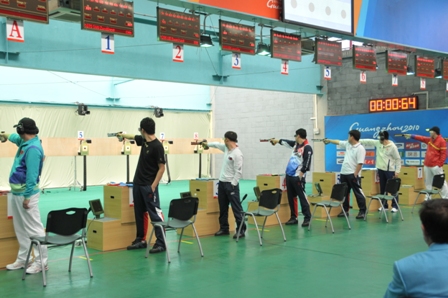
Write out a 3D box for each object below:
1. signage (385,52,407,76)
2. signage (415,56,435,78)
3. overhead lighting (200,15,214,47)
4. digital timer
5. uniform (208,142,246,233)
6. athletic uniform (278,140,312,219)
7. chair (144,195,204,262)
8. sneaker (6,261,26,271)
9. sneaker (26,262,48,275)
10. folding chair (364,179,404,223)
[{"bbox_3d":[4.128,-2.033,13.655,0.837,0.502,0.070,-1,0,-42],"label":"signage"},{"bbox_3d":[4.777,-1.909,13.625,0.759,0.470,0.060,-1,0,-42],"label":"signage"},{"bbox_3d":[-0.276,-1.929,9.389,0.220,0.530,0.180,-1,0,-42],"label":"overhead lighting"},{"bbox_3d":[5.578,-1.465,18.826,0.100,0.425,1.780,-1,0,-42],"label":"digital timer"},{"bbox_3d":[0.057,0.632,9.386,0.420,1.450,0.760,-1,0,-32],"label":"uniform"},{"bbox_3d":[1.314,0.560,10.516,0.440,1.490,0.820,-1,0,-32],"label":"athletic uniform"},{"bbox_3d":[-0.659,1.029,7.531,0.520,0.790,0.530,0,0,43],"label":"chair"},{"bbox_3d":[-2.475,1.389,6.913,0.285,0.115,0.103,-1,0,-17],"label":"sneaker"},{"bbox_3d":[-2.190,1.387,6.723,0.285,0.115,0.103,-1,0,-37],"label":"sneaker"},{"bbox_3d":[3.061,0.970,10.976,0.520,0.790,0.530,0,0,43],"label":"folding chair"}]

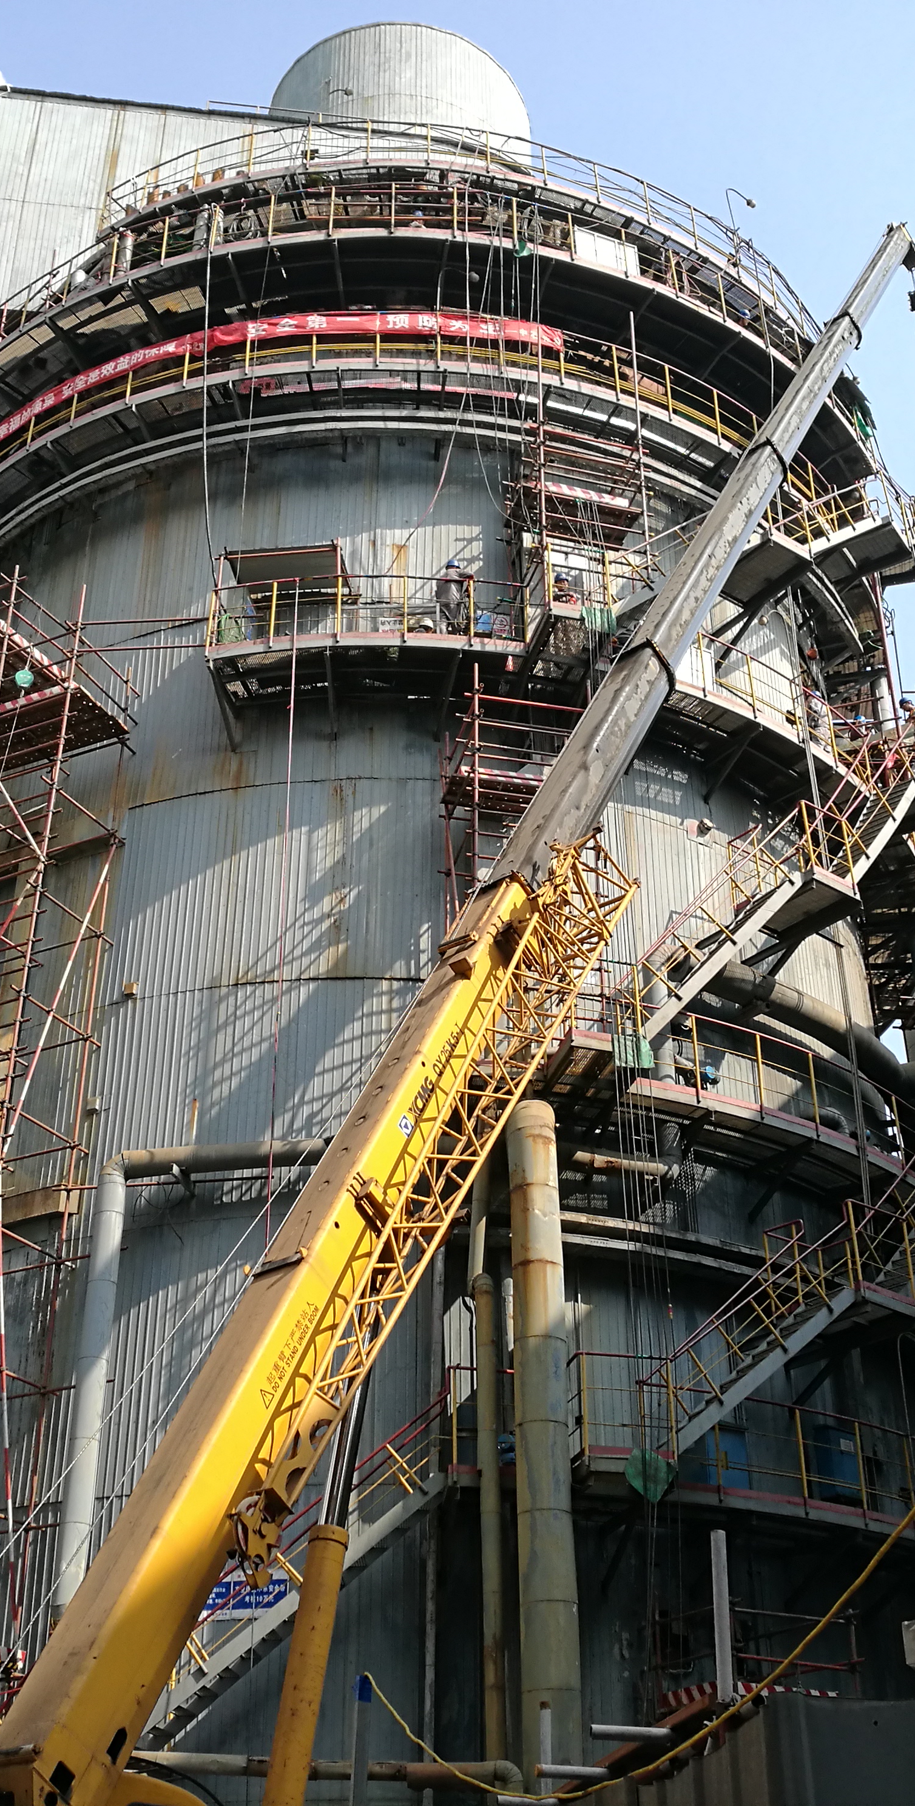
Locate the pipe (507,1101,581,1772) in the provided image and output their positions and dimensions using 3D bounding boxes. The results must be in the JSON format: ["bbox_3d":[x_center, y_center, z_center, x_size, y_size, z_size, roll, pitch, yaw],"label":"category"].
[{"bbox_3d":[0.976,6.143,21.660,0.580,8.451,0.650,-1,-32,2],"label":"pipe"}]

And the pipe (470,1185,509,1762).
[{"bbox_3d":[0.345,6.585,21.520,0.280,7.175,0.350,0,-32,1],"label":"pipe"}]

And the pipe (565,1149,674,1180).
[{"bbox_3d":[2.163,3.504,25.256,1.514,0.230,0.240,10,-34,-16],"label":"pipe"}]

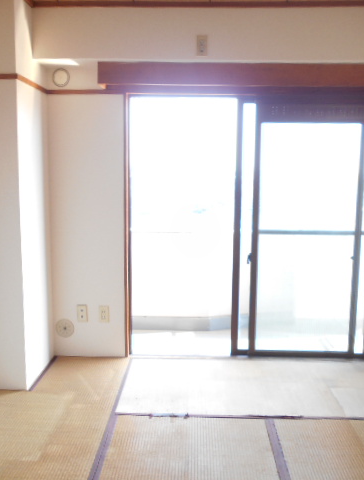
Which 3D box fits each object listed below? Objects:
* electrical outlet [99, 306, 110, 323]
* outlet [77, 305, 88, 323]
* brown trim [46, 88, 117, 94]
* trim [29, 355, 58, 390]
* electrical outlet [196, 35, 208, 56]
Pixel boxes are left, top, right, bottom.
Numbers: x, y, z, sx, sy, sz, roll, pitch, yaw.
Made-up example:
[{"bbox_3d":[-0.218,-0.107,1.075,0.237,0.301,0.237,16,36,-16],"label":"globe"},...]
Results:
[{"bbox_3d":[-0.545,0.521,3.366,0.070,0.119,0.012,1,8,1],"label":"electrical outlet"},{"bbox_3d":[-0.697,0.517,3.369,0.071,0.122,0.012,1,8,1],"label":"outlet"},{"bbox_3d":[-0.656,-0.969,3.153,0.457,0.030,0.020,1,8,1],"label":"brown trim"},{"bbox_3d":[-0.892,0.850,3.145,0.032,0.025,0.559,1,8,1],"label":"trim"},{"bbox_3d":[0.121,-1.145,2.836,0.072,0.122,0.012,1,8,1],"label":"electrical outlet"}]

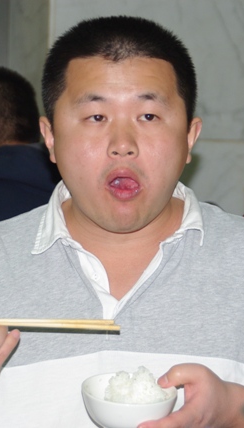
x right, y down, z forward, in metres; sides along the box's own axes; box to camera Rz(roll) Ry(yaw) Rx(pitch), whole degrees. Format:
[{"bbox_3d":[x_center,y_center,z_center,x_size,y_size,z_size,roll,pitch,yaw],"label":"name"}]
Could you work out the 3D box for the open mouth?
[{"bbox_3d":[0.003,-0.031,2.230,0.041,0.031,0.024,0,3,1],"label":"open mouth"}]

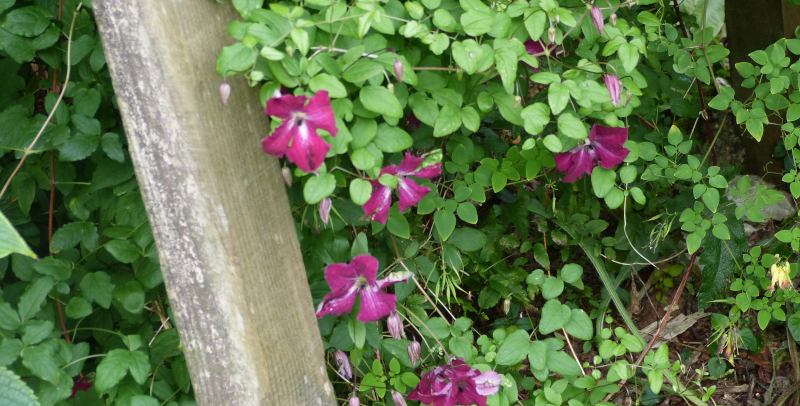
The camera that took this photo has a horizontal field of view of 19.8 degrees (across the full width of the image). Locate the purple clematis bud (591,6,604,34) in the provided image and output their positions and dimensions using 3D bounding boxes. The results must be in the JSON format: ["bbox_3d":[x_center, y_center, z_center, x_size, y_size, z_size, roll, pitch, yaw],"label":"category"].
[{"bbox_3d":[0.193,-0.180,2.240,0.011,0.029,0.011,-11,20,4],"label":"purple clematis bud"}]

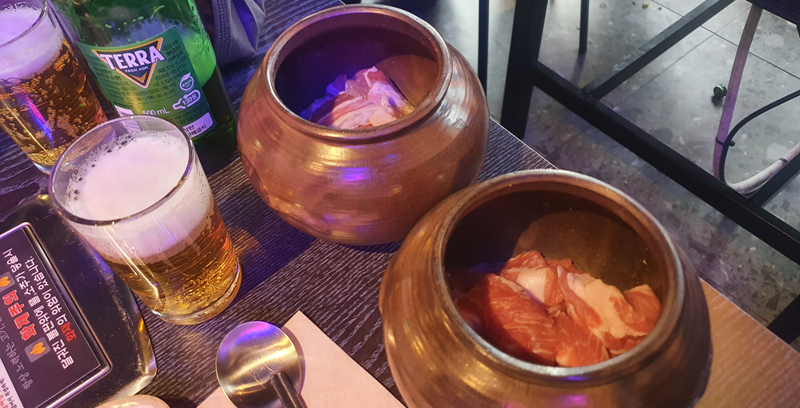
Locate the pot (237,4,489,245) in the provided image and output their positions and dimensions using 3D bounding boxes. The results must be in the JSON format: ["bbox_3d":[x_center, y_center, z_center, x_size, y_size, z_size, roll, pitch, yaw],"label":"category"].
[{"bbox_3d":[-0.022,-0.054,0.388,0.163,0.100,0.163,-1,54,1],"label":"pot"}]

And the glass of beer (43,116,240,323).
[{"bbox_3d":[-0.131,0.015,0.333,0.067,0.113,0.067,-3,54,0],"label":"glass of beer"}]

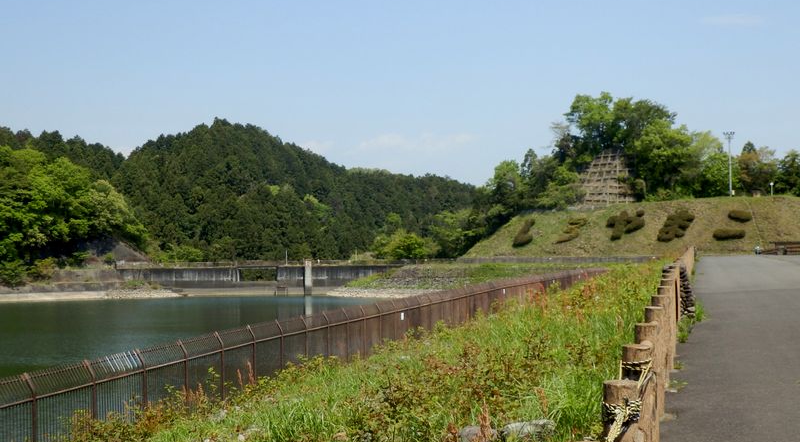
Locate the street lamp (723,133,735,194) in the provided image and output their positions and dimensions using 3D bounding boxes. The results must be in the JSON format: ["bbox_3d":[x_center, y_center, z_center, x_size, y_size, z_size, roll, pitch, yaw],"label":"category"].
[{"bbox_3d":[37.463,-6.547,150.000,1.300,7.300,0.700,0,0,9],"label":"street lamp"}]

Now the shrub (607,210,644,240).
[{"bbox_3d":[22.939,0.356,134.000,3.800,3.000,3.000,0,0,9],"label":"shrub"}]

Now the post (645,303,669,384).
[{"bbox_3d":[2.052,1.123,10.600,0.160,0.860,0.160,0,0,13],"label":"post"}]

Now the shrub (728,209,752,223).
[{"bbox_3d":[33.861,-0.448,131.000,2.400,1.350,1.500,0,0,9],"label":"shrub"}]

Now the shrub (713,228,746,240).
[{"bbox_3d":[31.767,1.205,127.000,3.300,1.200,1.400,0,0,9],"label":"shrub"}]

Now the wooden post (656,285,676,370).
[{"bbox_3d":[2.790,1.121,13.800,0.160,0.870,0.160,0,0,0],"label":"wooden post"}]

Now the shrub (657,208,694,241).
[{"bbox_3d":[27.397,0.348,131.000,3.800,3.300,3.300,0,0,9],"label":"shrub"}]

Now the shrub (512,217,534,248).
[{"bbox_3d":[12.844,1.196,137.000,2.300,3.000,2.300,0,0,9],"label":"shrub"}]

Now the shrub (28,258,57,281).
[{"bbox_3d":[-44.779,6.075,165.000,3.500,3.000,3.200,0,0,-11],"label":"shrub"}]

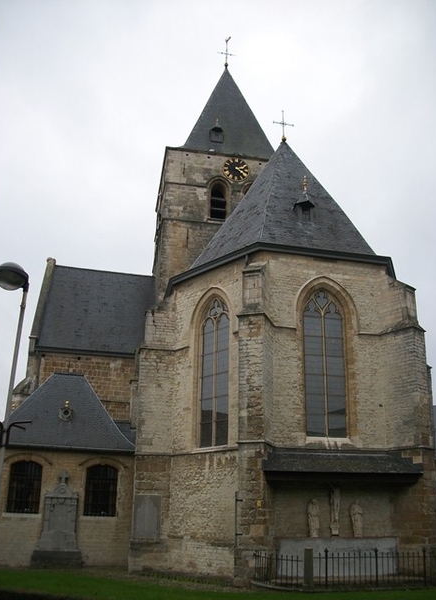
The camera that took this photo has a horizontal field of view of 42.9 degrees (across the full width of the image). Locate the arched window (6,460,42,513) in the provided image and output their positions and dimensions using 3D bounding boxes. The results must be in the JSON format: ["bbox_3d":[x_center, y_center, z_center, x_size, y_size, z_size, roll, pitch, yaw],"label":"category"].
[{"bbox_3d":[-5.663,5.488,16.235,0.935,1.480,0.210,5,-21,-10],"label":"arched window"}]

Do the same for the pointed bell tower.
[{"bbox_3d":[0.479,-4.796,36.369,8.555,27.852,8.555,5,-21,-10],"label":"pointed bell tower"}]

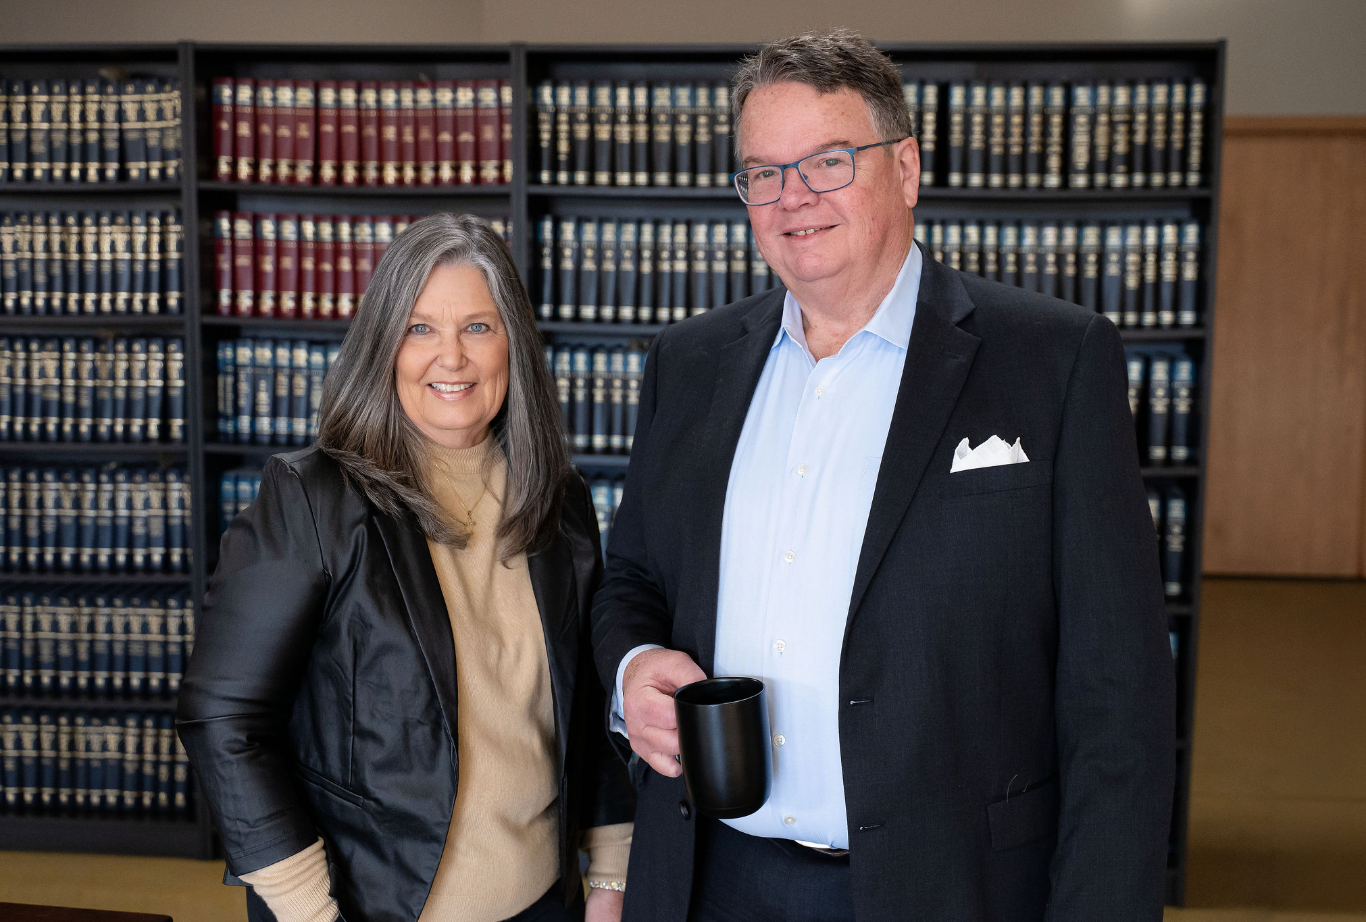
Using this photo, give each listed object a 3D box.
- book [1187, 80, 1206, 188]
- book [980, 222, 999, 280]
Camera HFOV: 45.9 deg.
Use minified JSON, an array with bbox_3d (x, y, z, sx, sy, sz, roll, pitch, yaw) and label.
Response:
[{"bbox_3d":[1.198,-0.771,3.840,0.039,0.246,0.175,1,7,5],"label":"book"},{"bbox_3d":[0.727,-0.451,3.870,0.044,0.254,0.178,1,7,6],"label":"book"}]

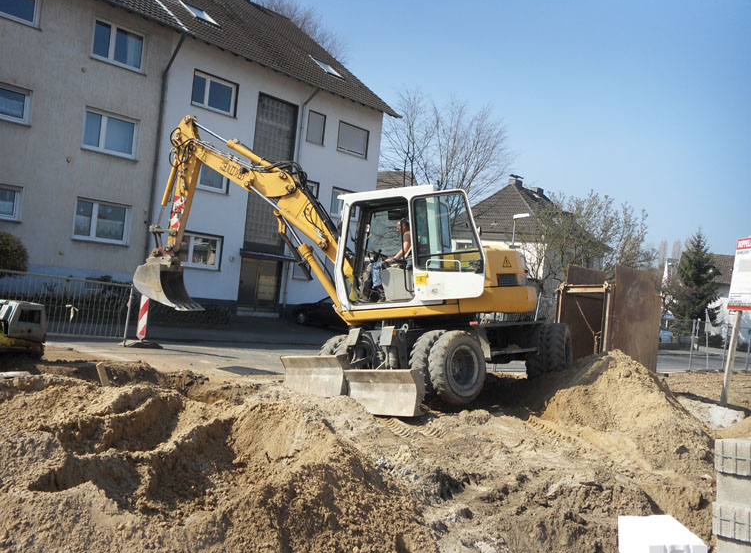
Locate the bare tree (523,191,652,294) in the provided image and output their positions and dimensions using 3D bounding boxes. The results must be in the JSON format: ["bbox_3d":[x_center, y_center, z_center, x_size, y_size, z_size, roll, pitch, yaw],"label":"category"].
[{"bbox_3d":[11.111,-0.160,43.000,6.400,7.700,6.400,4,-2,38],"label":"bare tree"}]

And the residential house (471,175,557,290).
[{"bbox_3d":[10.317,-1.326,56.970,9.300,10.600,10.500,4,-2,38],"label":"residential house"}]

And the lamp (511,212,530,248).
[{"bbox_3d":[6.245,0.092,36.000,0.900,5.800,0.250,4,-2,38],"label":"lamp"}]

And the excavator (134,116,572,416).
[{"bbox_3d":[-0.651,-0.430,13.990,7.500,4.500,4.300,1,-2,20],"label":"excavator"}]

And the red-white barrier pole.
[{"bbox_3d":[-4.735,0.821,16.700,0.250,1.020,0.080,4,-2,38],"label":"red-white barrier pole"}]

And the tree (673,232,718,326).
[{"bbox_3d":[23.365,0.814,60.000,3.700,8.400,3.700,4,-2,38],"label":"tree"}]

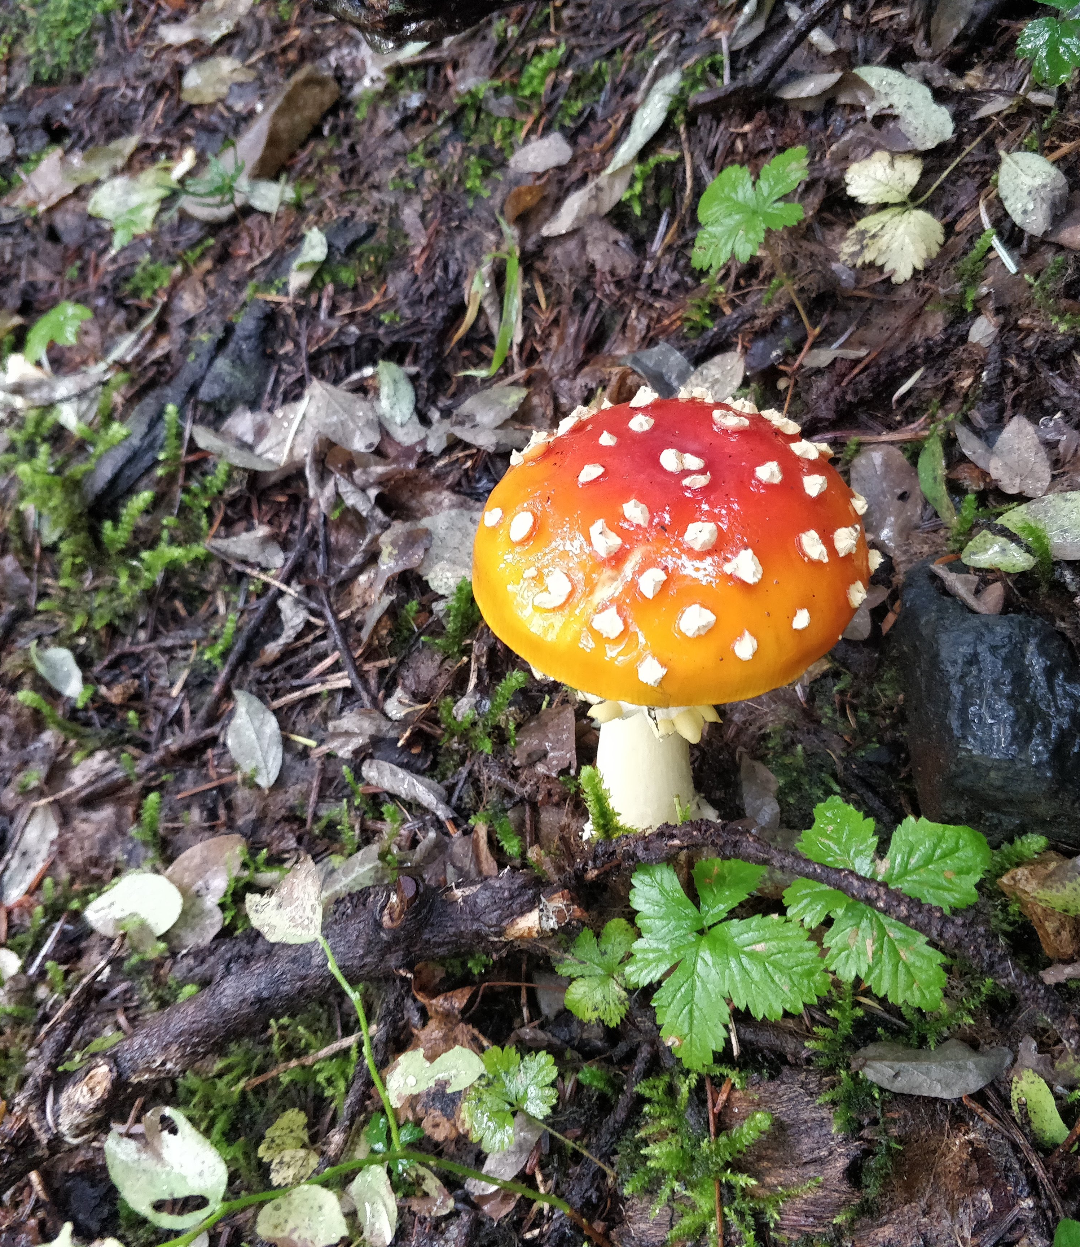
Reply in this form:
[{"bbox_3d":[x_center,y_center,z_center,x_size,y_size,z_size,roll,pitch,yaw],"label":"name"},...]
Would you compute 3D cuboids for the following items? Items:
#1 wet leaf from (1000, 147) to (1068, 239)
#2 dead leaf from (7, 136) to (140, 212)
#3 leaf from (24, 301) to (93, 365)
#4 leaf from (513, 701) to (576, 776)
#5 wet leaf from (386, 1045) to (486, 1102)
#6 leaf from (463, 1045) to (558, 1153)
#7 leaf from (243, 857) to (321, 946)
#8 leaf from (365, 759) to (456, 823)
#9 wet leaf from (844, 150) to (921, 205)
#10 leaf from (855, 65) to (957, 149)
[{"bbox_3d":[0.229,-0.201,0.534,0.030,0.009,0.053,-11,65,-3],"label":"wet leaf"},{"bbox_3d":[-0.248,-0.239,0.614,0.078,0.010,0.036,-26,63,0],"label":"dead leaf"},{"bbox_3d":[-0.216,-0.129,0.512,0.026,0.008,0.035,40,74,17],"label":"leaf"},{"bbox_3d":[0.002,0.037,0.378,0.019,0.010,0.025,3,66,6],"label":"leaf"},{"bbox_3d":[-0.034,0.149,0.381,0.035,0.010,0.014,-14,64,6],"label":"wet leaf"},{"bbox_3d":[-0.010,0.134,0.323,0.025,0.010,0.025,29,73,14],"label":"leaf"},{"bbox_3d":[-0.072,0.083,0.337,0.023,0.010,0.024,-42,76,-9],"label":"leaf"},{"bbox_3d":[-0.046,0.058,0.403,0.041,0.009,0.009,29,65,18],"label":"leaf"},{"bbox_3d":[0.189,-0.244,0.636,0.042,0.010,0.043,-33,63,-20],"label":"wet leaf"},{"bbox_3d":[0.213,-0.307,0.683,0.042,0.014,0.079,-27,61,-16],"label":"leaf"}]

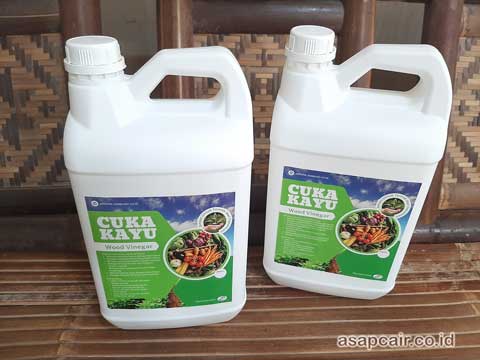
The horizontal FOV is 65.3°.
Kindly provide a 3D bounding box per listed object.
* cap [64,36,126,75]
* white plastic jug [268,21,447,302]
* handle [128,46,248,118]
[{"bbox_3d":[-0.133,-0.113,0.342,0.055,0.025,0.055,-2,30,-6],"label":"cap"},{"bbox_3d":[0.128,-0.011,0.458,0.179,0.321,0.126,8,36,9],"label":"white plastic jug"},{"bbox_3d":[-0.045,-0.095,0.364,0.115,0.067,0.035,-2,30,-6],"label":"handle"}]

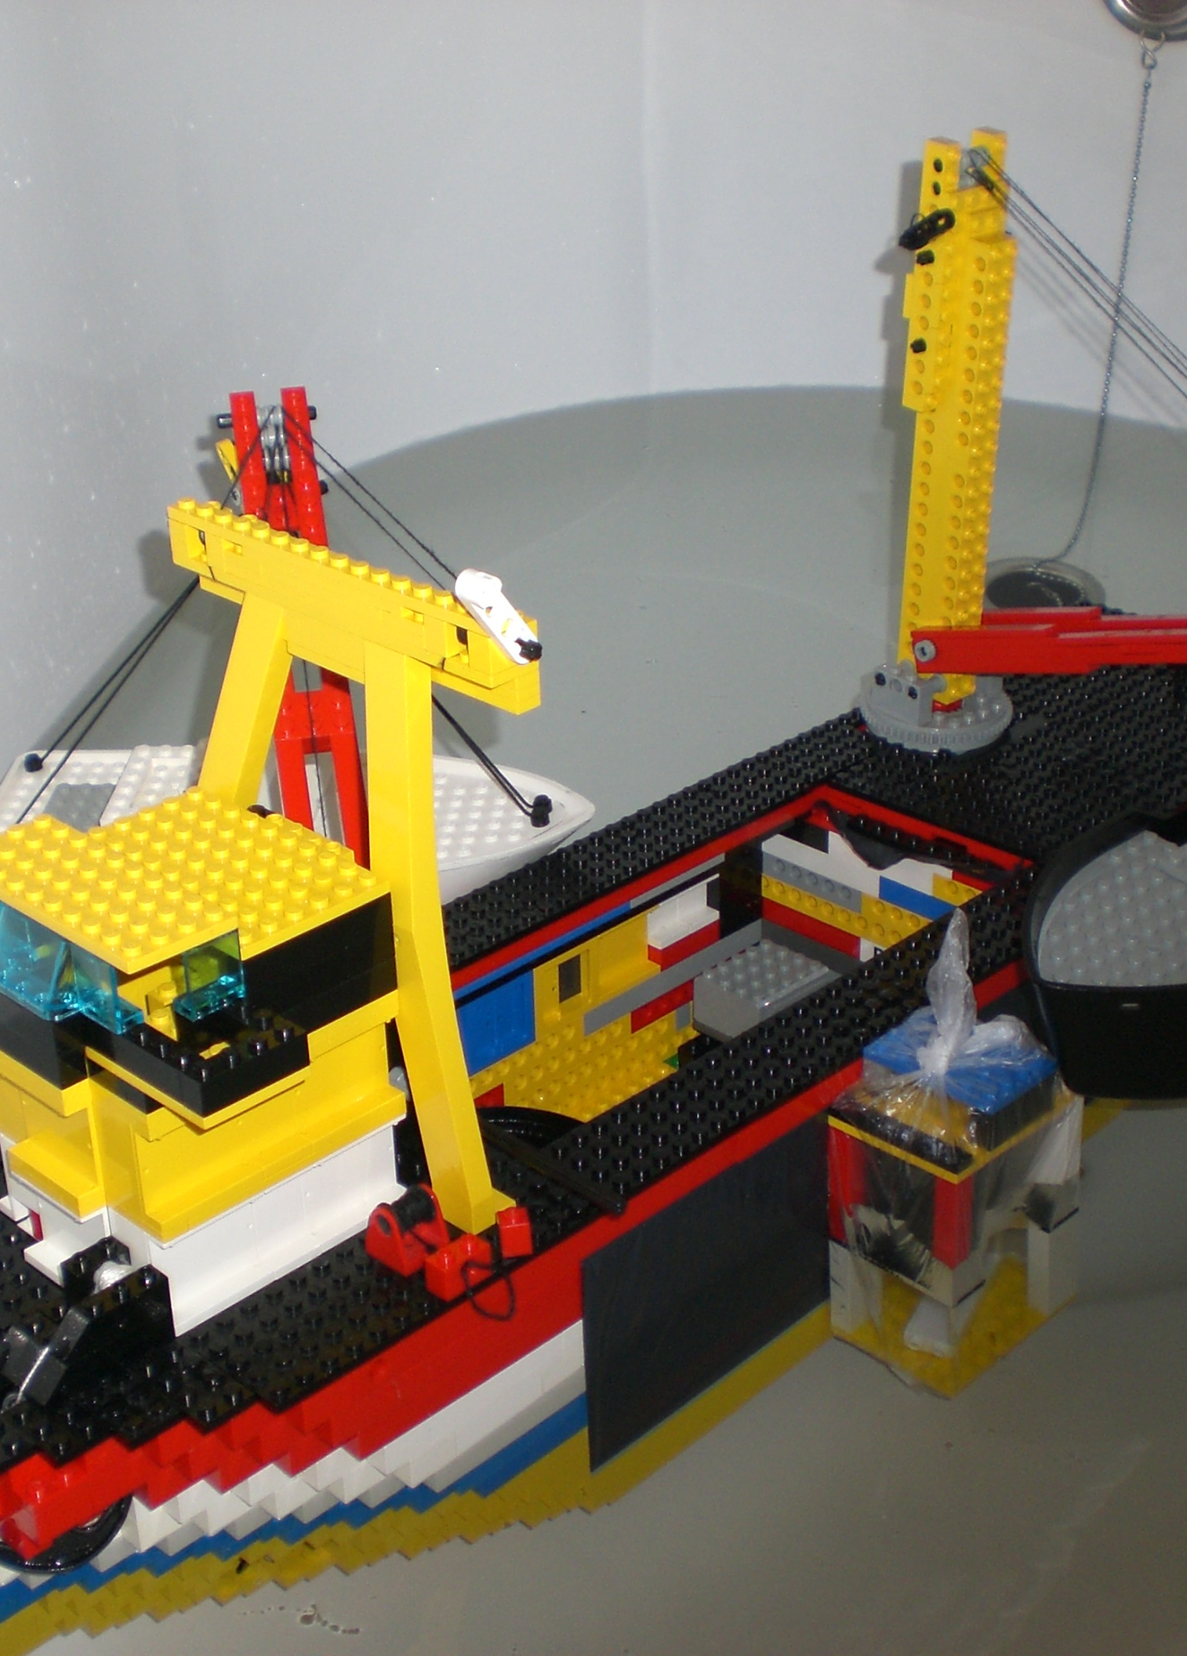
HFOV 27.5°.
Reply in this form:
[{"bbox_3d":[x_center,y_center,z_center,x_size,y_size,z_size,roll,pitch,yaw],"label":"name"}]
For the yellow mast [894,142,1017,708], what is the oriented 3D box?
[{"bbox_3d":[0.133,-0.146,0.887,0.032,0.209,0.029,-22,36,-35],"label":"yellow mast"}]

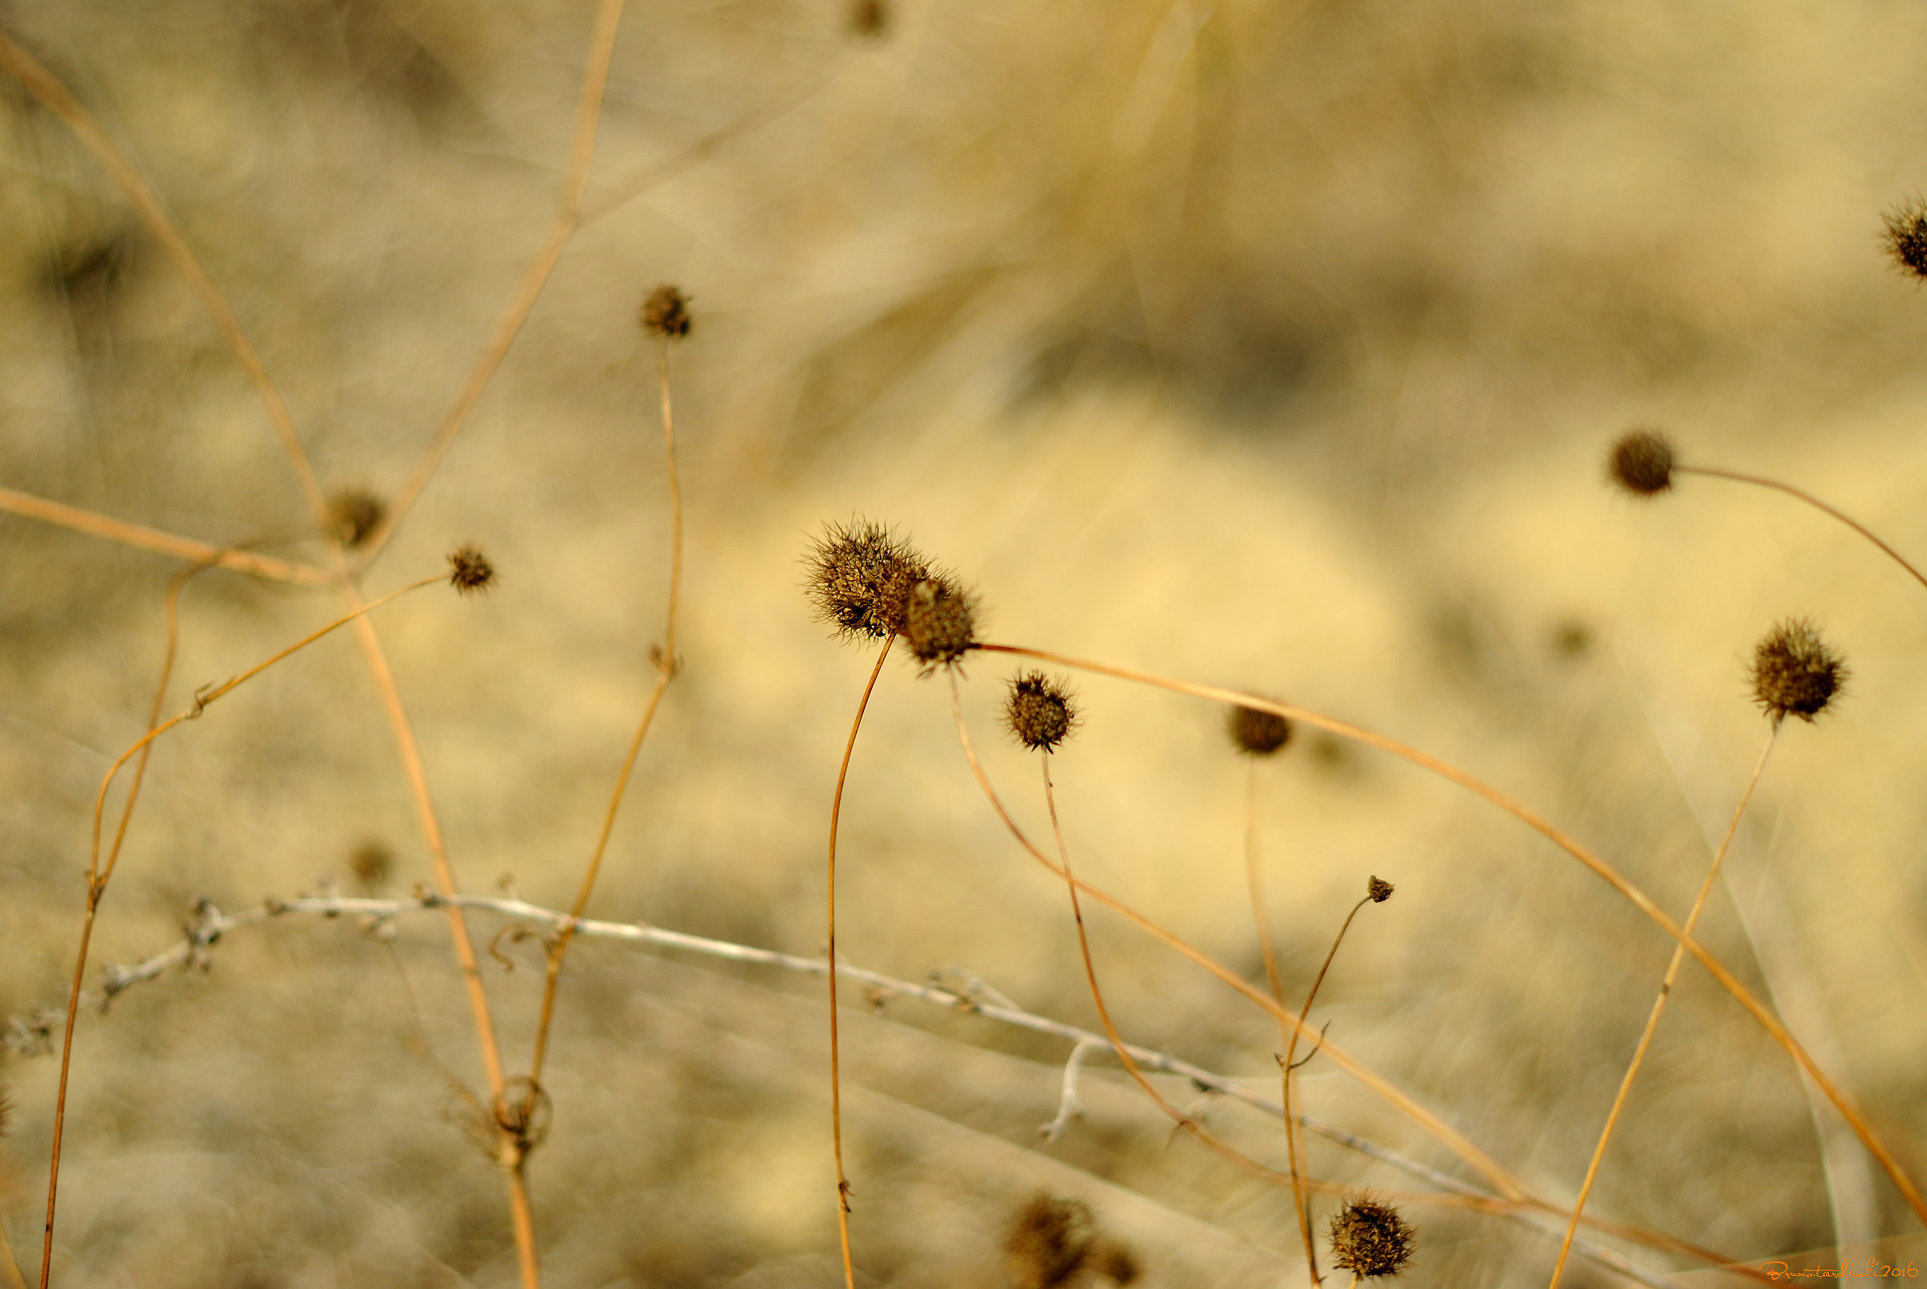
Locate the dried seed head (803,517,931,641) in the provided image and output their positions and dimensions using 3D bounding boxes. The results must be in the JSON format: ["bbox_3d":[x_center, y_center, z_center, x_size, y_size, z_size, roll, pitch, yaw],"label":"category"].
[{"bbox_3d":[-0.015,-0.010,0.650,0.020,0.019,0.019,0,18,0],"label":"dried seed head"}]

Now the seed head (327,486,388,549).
[{"bbox_3d":[-0.108,-0.023,0.715,0.011,0.011,0.011,0,18,0],"label":"seed head"}]

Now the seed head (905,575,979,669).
[{"bbox_3d":[-0.003,-0.003,0.630,0.012,0.014,0.012,0,18,0],"label":"seed head"}]

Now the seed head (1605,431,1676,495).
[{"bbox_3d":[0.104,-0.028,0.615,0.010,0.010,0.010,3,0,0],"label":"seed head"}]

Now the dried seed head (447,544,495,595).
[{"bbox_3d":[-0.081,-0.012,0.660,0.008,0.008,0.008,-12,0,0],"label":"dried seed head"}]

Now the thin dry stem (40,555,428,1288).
[{"bbox_3d":[-0.118,0.046,0.655,0.065,0.116,0.028,0,18,0],"label":"thin dry stem"}]

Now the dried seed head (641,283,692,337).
[{"bbox_3d":[-0.051,-0.057,0.685,0.009,0.009,0.009,0,18,0],"label":"dried seed head"}]

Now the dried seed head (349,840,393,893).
[{"bbox_3d":[-0.113,0.043,0.770,0.009,0.010,0.009,0,18,0],"label":"dried seed head"}]

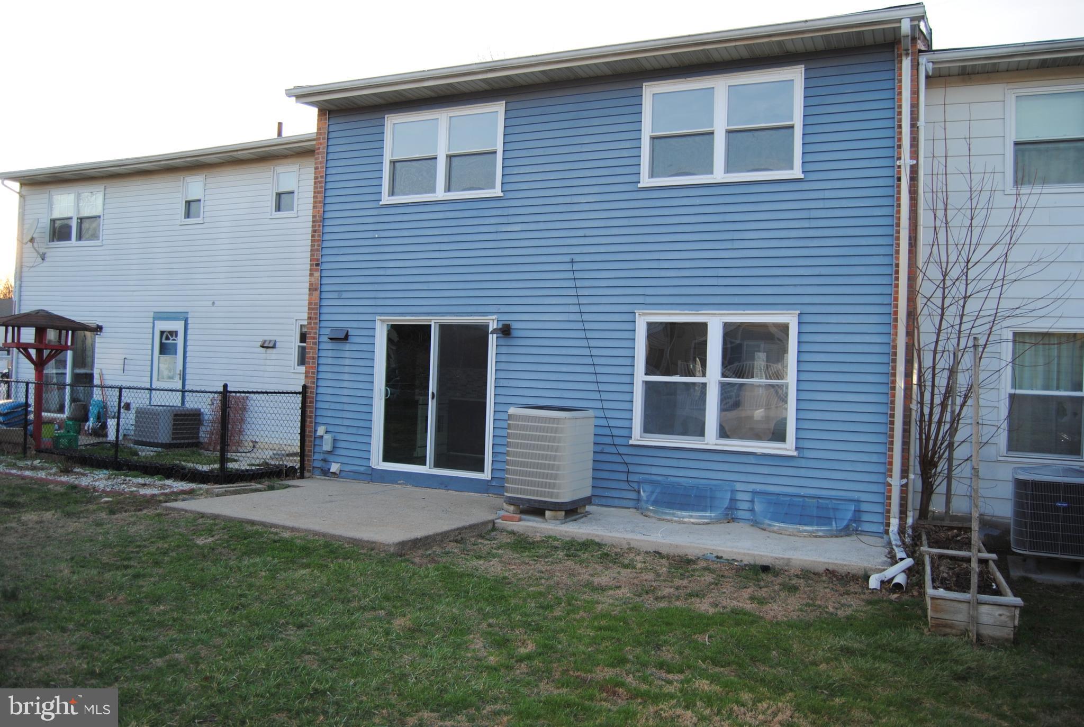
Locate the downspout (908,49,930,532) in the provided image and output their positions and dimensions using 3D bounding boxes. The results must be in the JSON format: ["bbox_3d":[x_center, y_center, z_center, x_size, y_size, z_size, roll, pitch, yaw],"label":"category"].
[{"bbox_3d":[4.195,-0.755,9.053,0.130,5.400,0.140,2,-1,24],"label":"downspout"}]

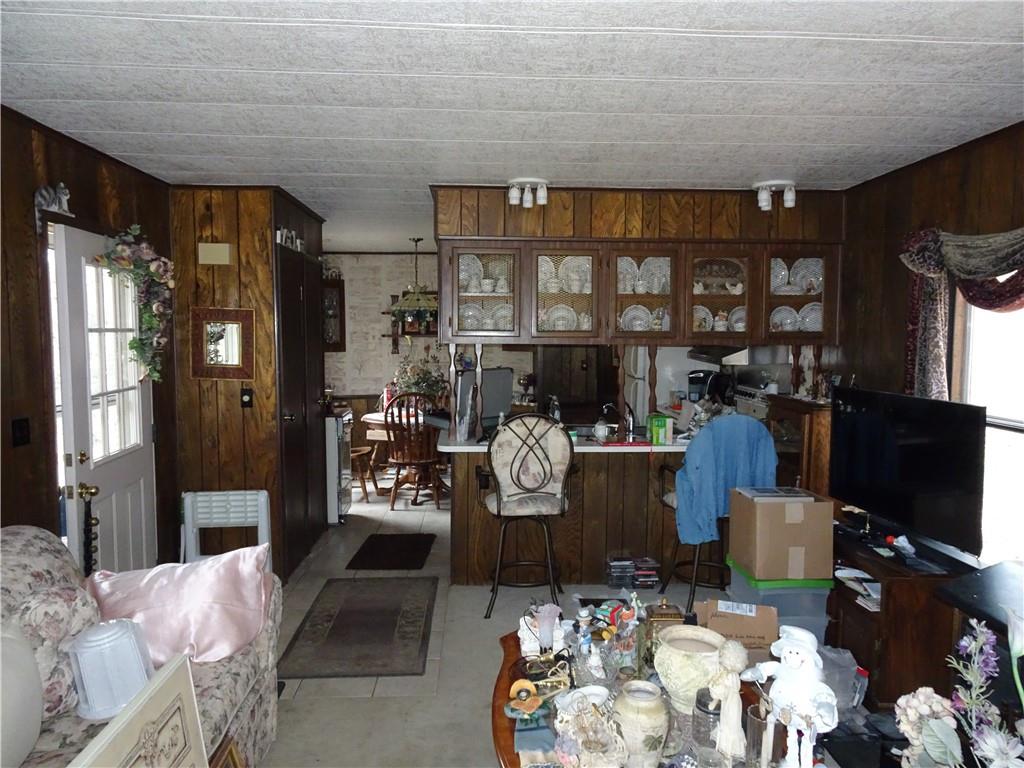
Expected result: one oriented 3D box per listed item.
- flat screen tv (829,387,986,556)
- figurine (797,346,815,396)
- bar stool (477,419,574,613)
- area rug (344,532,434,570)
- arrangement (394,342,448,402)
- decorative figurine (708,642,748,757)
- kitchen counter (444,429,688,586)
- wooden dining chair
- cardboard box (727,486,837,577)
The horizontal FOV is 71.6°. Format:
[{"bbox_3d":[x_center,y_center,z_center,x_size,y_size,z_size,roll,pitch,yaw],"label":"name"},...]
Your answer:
[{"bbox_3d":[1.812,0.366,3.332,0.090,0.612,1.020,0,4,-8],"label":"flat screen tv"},{"bbox_3d":[1.704,-0.075,4.096,0.100,0.295,0.100,3,5,28],"label":"figurine"},{"bbox_3d":[0.082,0.712,4.013,0.540,1.120,0.540,0,4,-3],"label":"bar stool"},{"bbox_3d":[-0.834,1.176,5.040,0.505,0.012,0.798,0,4,0],"label":"area rug"},{"bbox_3d":[-0.871,-0.063,6.728,0.520,0.700,0.500,0,4,-3],"label":"arrangement"},{"bbox_3d":[0.554,0.809,1.831,0.100,0.310,0.090,-3,5,-33],"label":"decorative figurine"},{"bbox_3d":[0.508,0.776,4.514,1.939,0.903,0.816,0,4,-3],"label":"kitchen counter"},{"bbox_3d":[-0.866,0.576,6.353,0.500,1.040,0.560,0,4,-3],"label":"wooden dining chair"},{"bbox_3d":[1.280,0.697,3.367,0.357,0.367,0.290,0,4,-3],"label":"cardboard box"}]

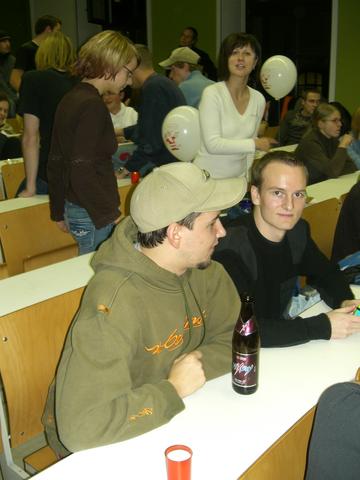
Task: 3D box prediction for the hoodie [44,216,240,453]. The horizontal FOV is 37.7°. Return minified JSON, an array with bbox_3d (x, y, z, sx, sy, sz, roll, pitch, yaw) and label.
[{"bbox_3d":[-0.138,0.272,1.414,0.420,0.670,0.630,10,14,43],"label":"hoodie"}]

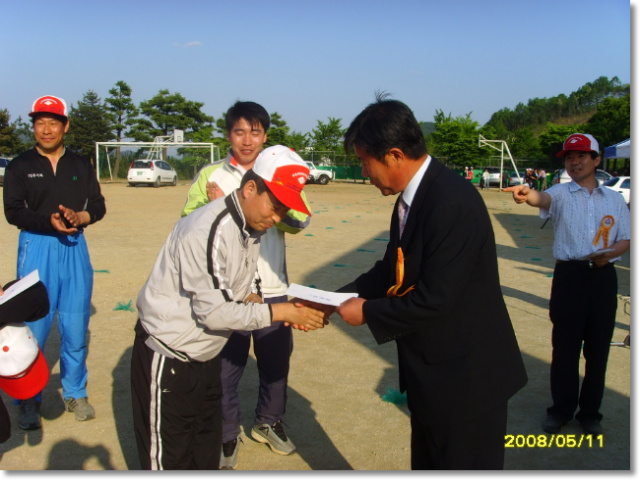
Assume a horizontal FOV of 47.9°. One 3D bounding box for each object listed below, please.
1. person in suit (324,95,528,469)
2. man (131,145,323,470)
[{"bbox_3d":[0.330,0.406,2.152,0.600,1.630,0.520,2,6,7],"label":"person in suit"},{"bbox_3d":[-0.301,0.437,2.328,0.640,1.500,0.520,3,6,18],"label":"man"}]

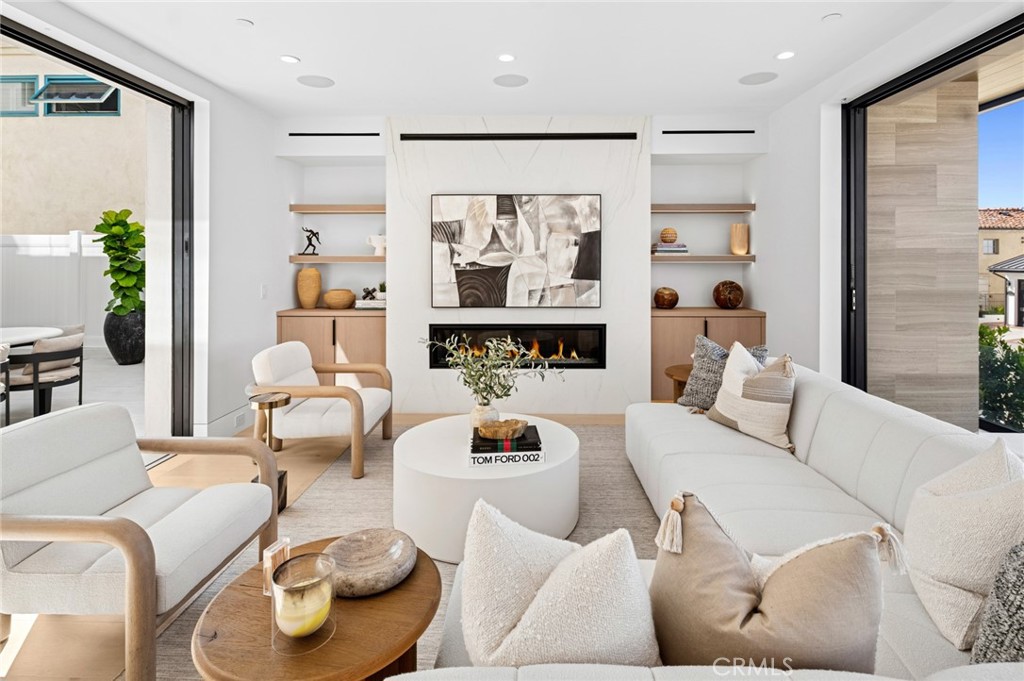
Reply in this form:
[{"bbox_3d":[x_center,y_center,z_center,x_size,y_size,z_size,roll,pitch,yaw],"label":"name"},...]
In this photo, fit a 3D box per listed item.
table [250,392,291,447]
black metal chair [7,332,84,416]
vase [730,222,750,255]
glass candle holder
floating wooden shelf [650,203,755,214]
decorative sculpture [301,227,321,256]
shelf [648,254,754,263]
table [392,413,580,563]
[{"bbox_3d":[-1.352,0.633,2.705,0.203,0.640,0.203,0,6,2],"label":"table"},{"bbox_3d":[-4.060,0.345,4.170,0.560,0.750,0.560,0,6,2],"label":"black metal chair"},{"bbox_3d":[2.277,-0.996,4.820,0.158,0.310,0.158,0,7,2],"label":"vase"},{"bbox_3d":[-0.499,0.628,1.162,0.140,0.150,0.140,0,7,2],"label":"glass candle holder"},{"bbox_3d":[1.845,-1.324,4.865,1.090,0.075,0.270,0,6,2],"label":"floating wooden shelf"},{"bbox_3d":[-2.034,-0.999,4.860,0.225,0.285,0.100,0,6,2],"label":"decorative sculpture"},{"bbox_3d":[1.810,-0.818,4.830,1.080,0.072,0.300,0,6,1],"label":"shelf"},{"bbox_3d":[-0.140,0.753,2.700,1.010,0.400,1.010,0,6,1],"label":"table"}]

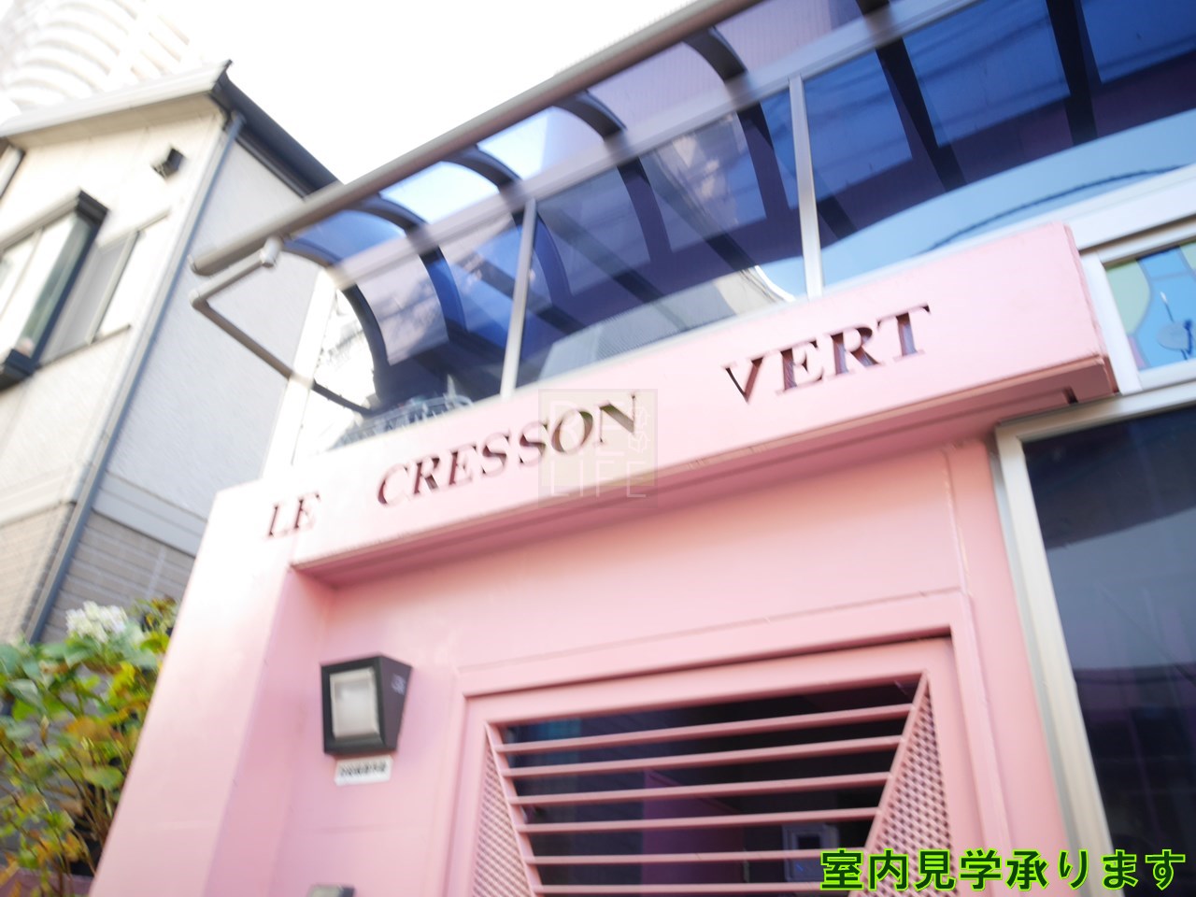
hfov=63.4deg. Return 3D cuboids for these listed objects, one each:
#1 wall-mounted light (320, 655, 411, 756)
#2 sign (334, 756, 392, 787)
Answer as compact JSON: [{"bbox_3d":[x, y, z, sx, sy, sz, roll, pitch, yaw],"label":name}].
[{"bbox_3d":[-0.486,0.525,1.968,0.164,0.168,0.093,-15,-37,27],"label":"wall-mounted light"},{"bbox_3d":[-0.473,0.644,1.936,0.151,0.051,0.010,-15,-37,27],"label":"sign"}]

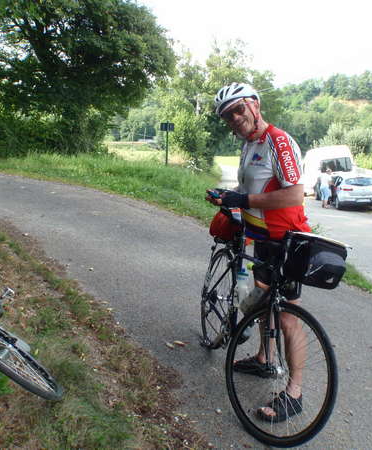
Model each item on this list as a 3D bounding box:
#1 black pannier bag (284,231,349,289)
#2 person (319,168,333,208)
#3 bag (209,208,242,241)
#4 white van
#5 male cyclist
[{"bbox_3d":[0.567,0.158,2.150,0.240,0.210,0.190,6,3,-43],"label":"black pannier bag"},{"bbox_3d":[6.030,-1.570,20.900,0.480,1.650,0.480,-2,10,-17],"label":"person"},{"bbox_3d":[0.255,-0.005,3.150,0.180,0.200,0.220,5,9,-13],"label":"bag"},{"bbox_3d":[8.220,-3.120,28.600,1.980,2.700,5.200,1,7,2],"label":"white van"},{"bbox_3d":[0.385,0.100,2.680,0.530,1.730,0.530,-3,11,-22],"label":"male cyclist"}]

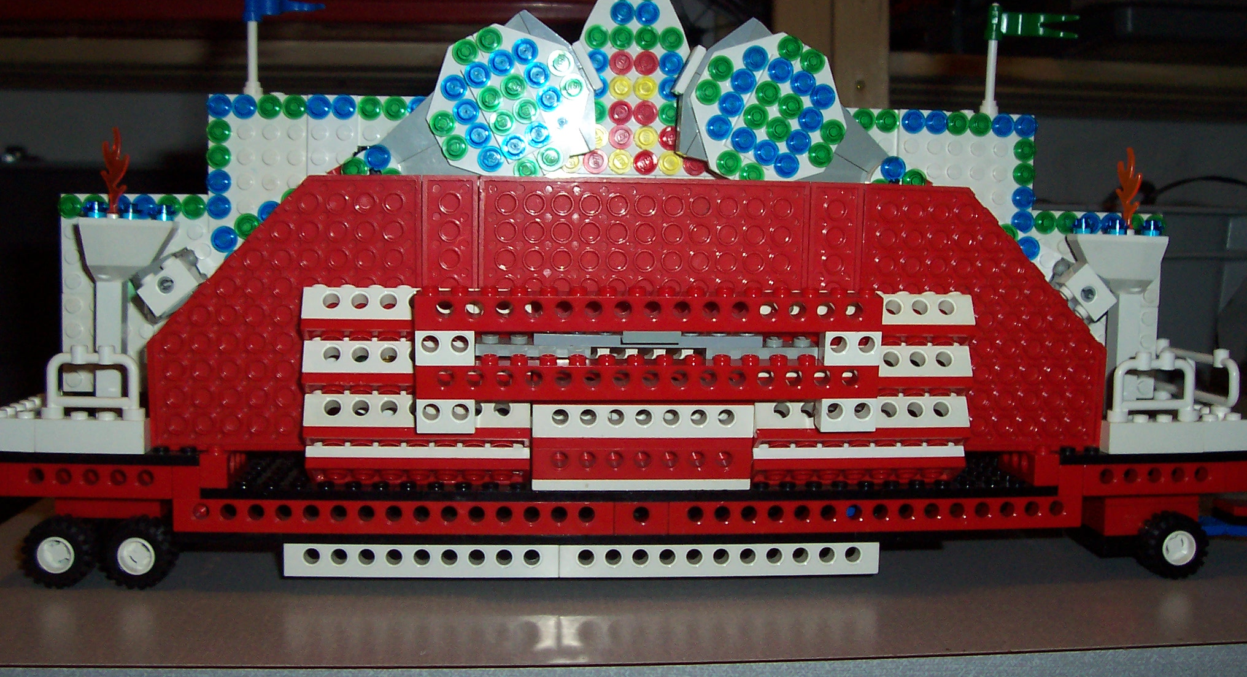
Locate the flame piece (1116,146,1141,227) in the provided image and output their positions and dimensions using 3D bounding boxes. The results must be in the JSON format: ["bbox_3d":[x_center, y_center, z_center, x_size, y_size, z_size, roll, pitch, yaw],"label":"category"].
[{"bbox_3d":[0.159,-0.047,0.420,0.009,0.027,0.004,0,6,-5],"label":"flame piece"}]

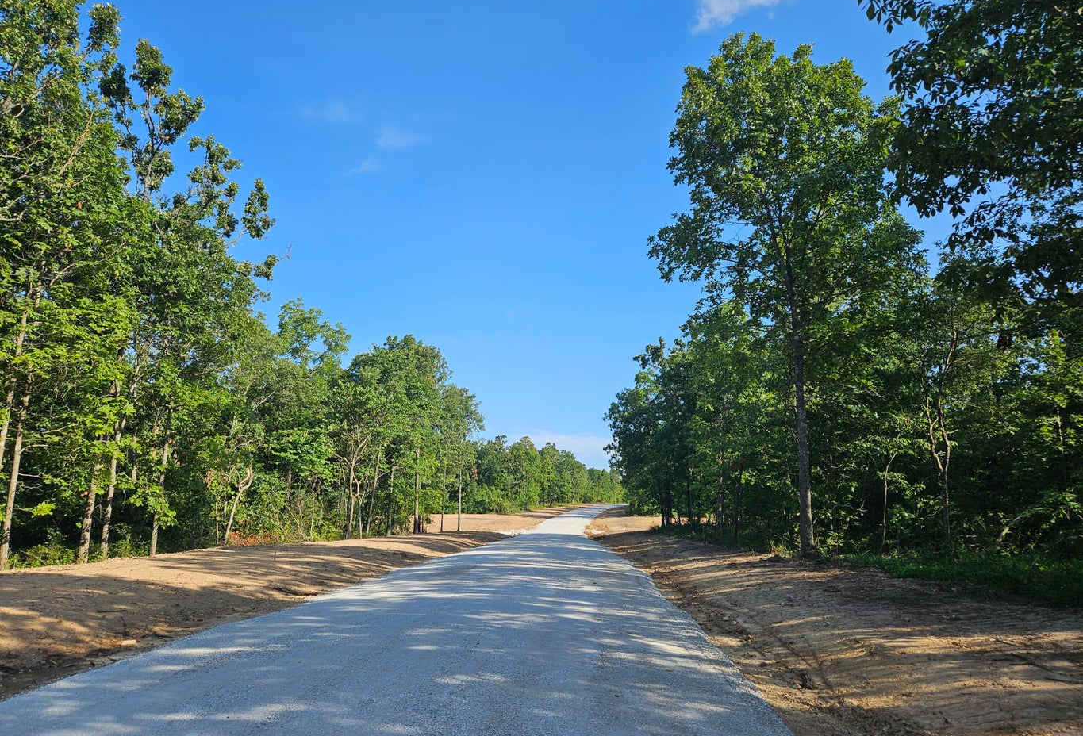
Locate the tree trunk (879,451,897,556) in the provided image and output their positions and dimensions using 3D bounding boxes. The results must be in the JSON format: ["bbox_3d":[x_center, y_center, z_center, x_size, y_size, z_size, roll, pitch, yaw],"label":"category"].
[{"bbox_3d":[8.894,3.482,18.476,0.420,2.630,0.280,0,-10,0],"label":"tree trunk"}]

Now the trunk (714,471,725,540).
[{"bbox_3d":[7.779,6.021,31.431,0.360,3.030,0.330,0,-10,0],"label":"trunk"}]

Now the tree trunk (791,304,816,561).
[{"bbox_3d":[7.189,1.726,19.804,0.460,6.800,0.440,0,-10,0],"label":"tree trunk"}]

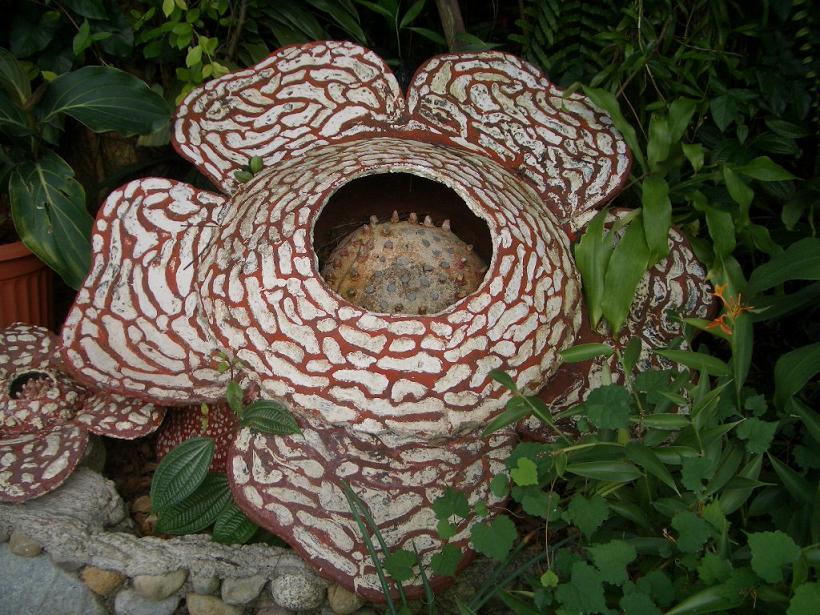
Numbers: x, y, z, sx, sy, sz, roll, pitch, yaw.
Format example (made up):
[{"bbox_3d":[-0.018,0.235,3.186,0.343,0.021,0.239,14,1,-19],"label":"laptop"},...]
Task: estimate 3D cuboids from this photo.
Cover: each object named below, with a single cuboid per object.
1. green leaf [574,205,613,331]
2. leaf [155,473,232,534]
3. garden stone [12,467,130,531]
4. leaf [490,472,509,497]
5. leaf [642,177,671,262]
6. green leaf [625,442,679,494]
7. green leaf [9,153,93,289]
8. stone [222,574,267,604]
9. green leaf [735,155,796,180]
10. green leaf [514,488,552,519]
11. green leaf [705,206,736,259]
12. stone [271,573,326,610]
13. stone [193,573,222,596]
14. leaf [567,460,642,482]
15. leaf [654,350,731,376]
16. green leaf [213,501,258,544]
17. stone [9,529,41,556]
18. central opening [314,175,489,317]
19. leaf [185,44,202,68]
[{"bbox_3d":[0.327,-0.069,1.470,0.062,0.221,0.014,3,-11,12],"label":"green leaf"},{"bbox_3d":[-0.386,0.357,1.504,0.171,0.022,0.097,-34,61,-24],"label":"leaf"},{"bbox_3d":[-0.631,0.353,1.540,0.205,0.085,0.120,0,30,0],"label":"garden stone"},{"bbox_3d":[0.144,0.285,1.330,0.029,0.005,0.044,-4,61,3],"label":"leaf"},{"bbox_3d":[0.447,-0.160,1.504,0.049,0.170,0.024,3,-15,1],"label":"leaf"},{"bbox_3d":[0.357,0.237,1.212,0.029,0.019,0.101,-26,61,-32],"label":"green leaf"},{"bbox_3d":[-0.740,-0.178,1.765,0.158,0.058,0.344,-25,74,-18],"label":"green leaf"},{"bbox_3d":[-0.283,0.483,1.420,0.075,0.050,0.052,0,30,0],"label":"stone"},{"bbox_3d":[0.752,-0.293,1.750,0.121,0.017,0.055,19,71,24],"label":"green leaf"},{"bbox_3d":[0.186,0.295,1.251,0.063,0.015,0.055,4,50,4],"label":"green leaf"},{"bbox_3d":[0.587,-0.141,1.584,0.043,0.107,0.020,-19,-15,13],"label":"green leaf"},{"bbox_3d":[-0.175,0.445,1.300,0.086,0.052,0.058,0,28,0],"label":"stone"},{"bbox_3d":[-0.348,0.474,1.425,0.051,0.040,0.043,0,30,0],"label":"stone"},{"bbox_3d":[0.334,0.284,1.423,0.127,0.020,0.039,2,55,10],"label":"leaf"},{"bbox_3d":[0.513,0.101,1.503,0.138,0.020,0.040,17,66,22],"label":"leaf"},{"bbox_3d":[-0.298,0.365,1.400,0.069,0.015,0.085,19,53,6],"label":"green leaf"},{"bbox_3d":[-0.672,0.411,1.450,0.055,0.038,0.042,-4,25,-8],"label":"stone"},{"bbox_3d":[-0.011,-0.096,1.480,0.312,0.097,0.312,0,57,0],"label":"central opening"},{"bbox_3d":[-0.519,-0.601,1.988,0.034,0.015,0.067,11,70,4],"label":"leaf"}]

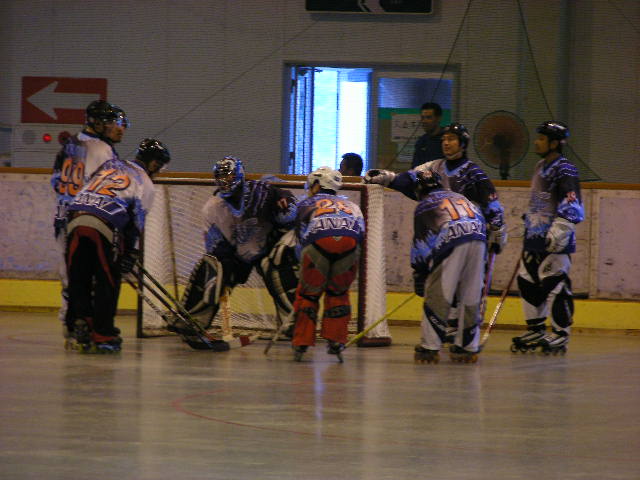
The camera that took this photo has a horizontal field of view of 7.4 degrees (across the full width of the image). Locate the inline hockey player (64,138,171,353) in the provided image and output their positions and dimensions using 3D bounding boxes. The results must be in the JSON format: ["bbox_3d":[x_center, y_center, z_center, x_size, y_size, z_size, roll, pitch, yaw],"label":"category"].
[{"bbox_3d":[-1.536,0.032,37.144,0.780,1.572,0.600,0,2,-45],"label":"inline hockey player"}]

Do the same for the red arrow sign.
[{"bbox_3d":[-2.427,-1.325,47.300,0.860,0.440,0.030,2,1,22],"label":"red arrow sign"}]

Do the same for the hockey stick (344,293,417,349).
[{"bbox_3d":[0.469,0.491,37.120,0.260,0.070,1.317,34,-45,-14],"label":"hockey stick"}]

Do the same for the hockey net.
[{"bbox_3d":[-0.395,0.167,39.436,1.910,1.270,0.800,2,1,19],"label":"hockey net"}]

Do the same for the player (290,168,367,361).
[{"bbox_3d":[0.050,0.176,36.121,0.570,1.404,0.800,1,1,-7],"label":"player"}]

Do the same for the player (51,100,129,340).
[{"bbox_3d":[-1.765,-0.143,38.326,0.460,1.864,0.560,0,1,-41],"label":"player"}]

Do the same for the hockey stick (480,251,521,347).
[{"bbox_3d":[1.358,0.368,38.749,0.260,1.235,0.070,23,37,3],"label":"hockey stick"}]

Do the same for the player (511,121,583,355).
[{"bbox_3d":[1.743,-0.017,38.270,0.440,1.789,0.530,1,1,-25],"label":"player"}]

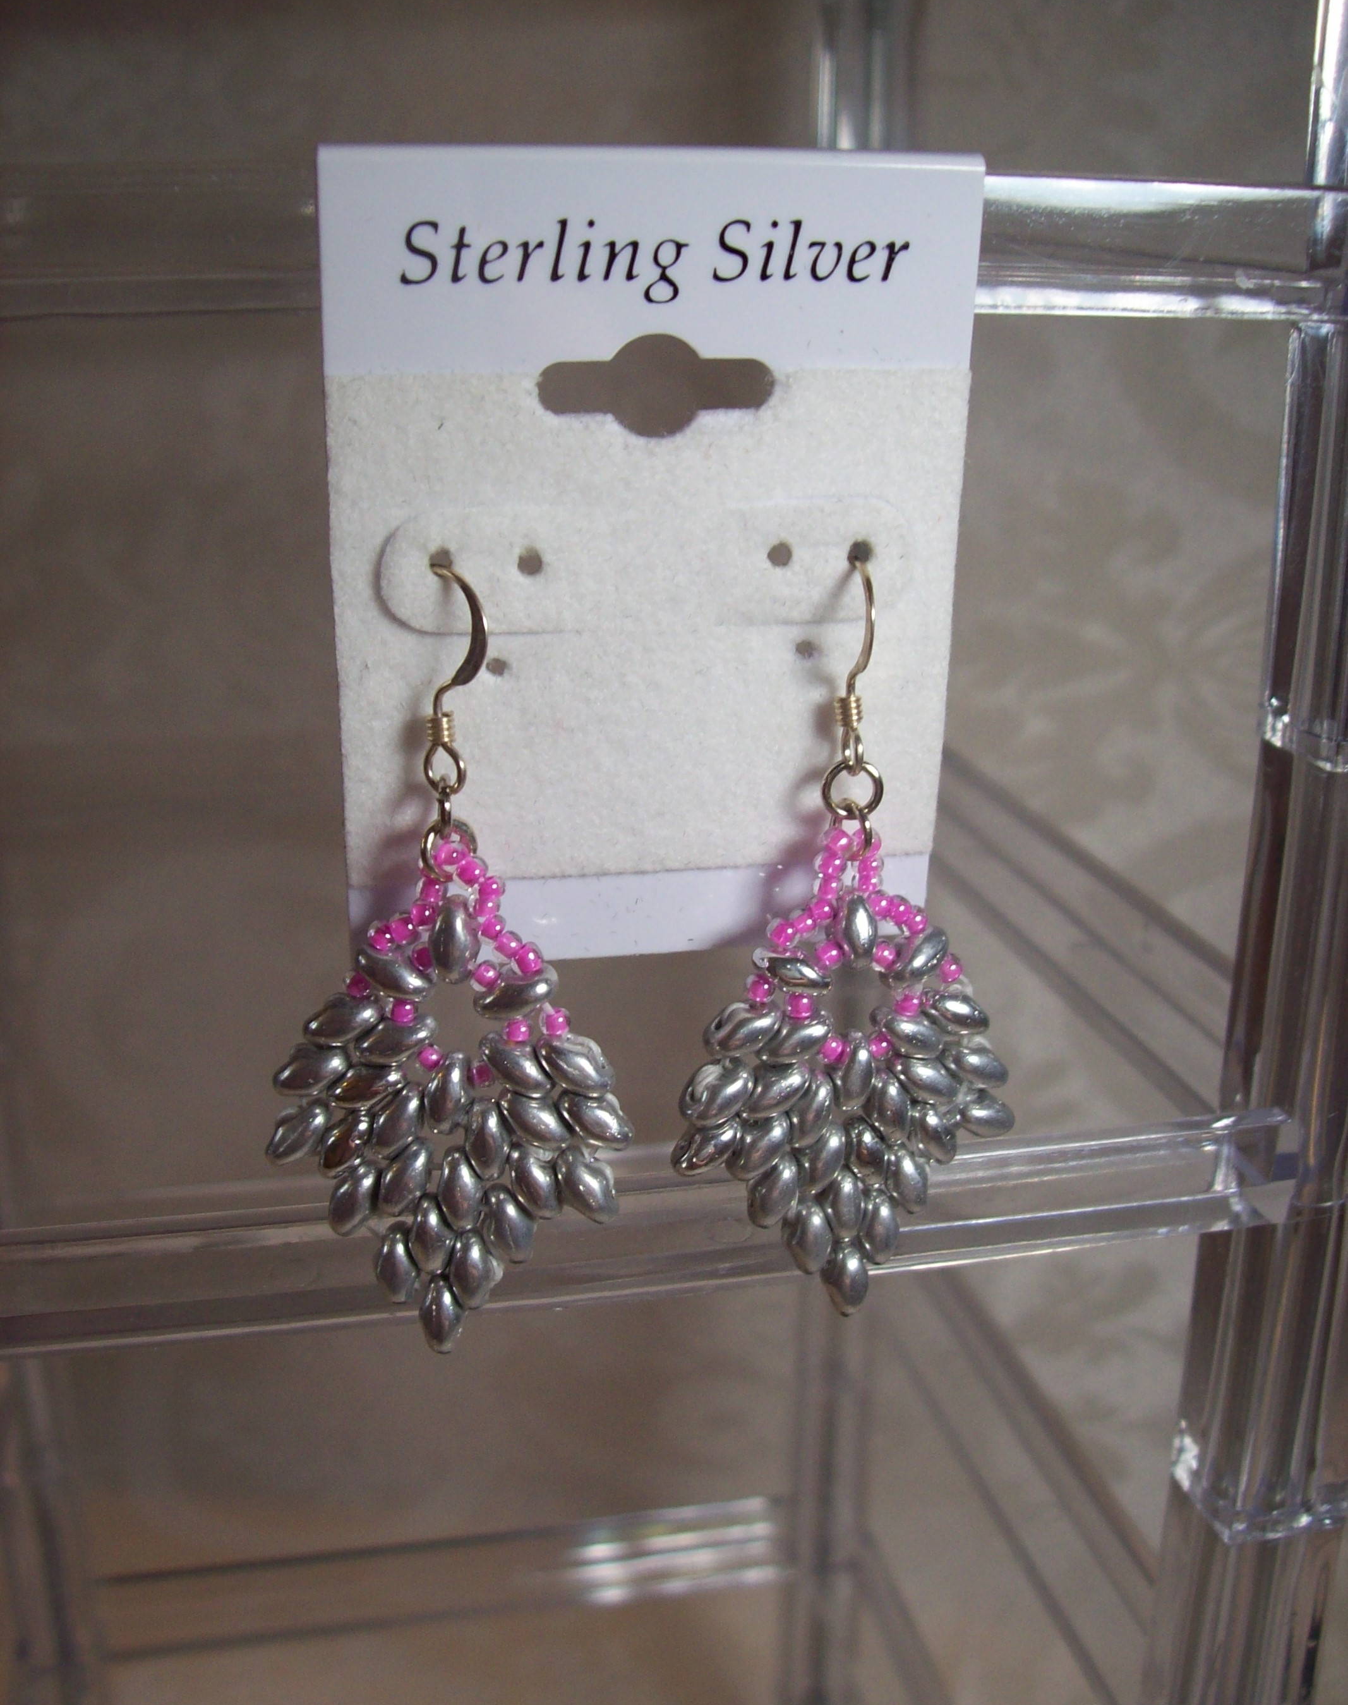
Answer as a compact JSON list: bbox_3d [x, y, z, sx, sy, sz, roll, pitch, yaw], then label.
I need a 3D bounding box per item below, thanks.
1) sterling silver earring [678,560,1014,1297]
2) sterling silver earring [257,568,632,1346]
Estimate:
[{"bbox_3d":[0.011,0.007,0.121,0.023,0.053,0.009,-4,21,-12],"label":"sterling silver earring"},{"bbox_3d":[-0.014,0.008,0.115,0.023,0.052,0.009,4,21,7],"label":"sterling silver earring"}]

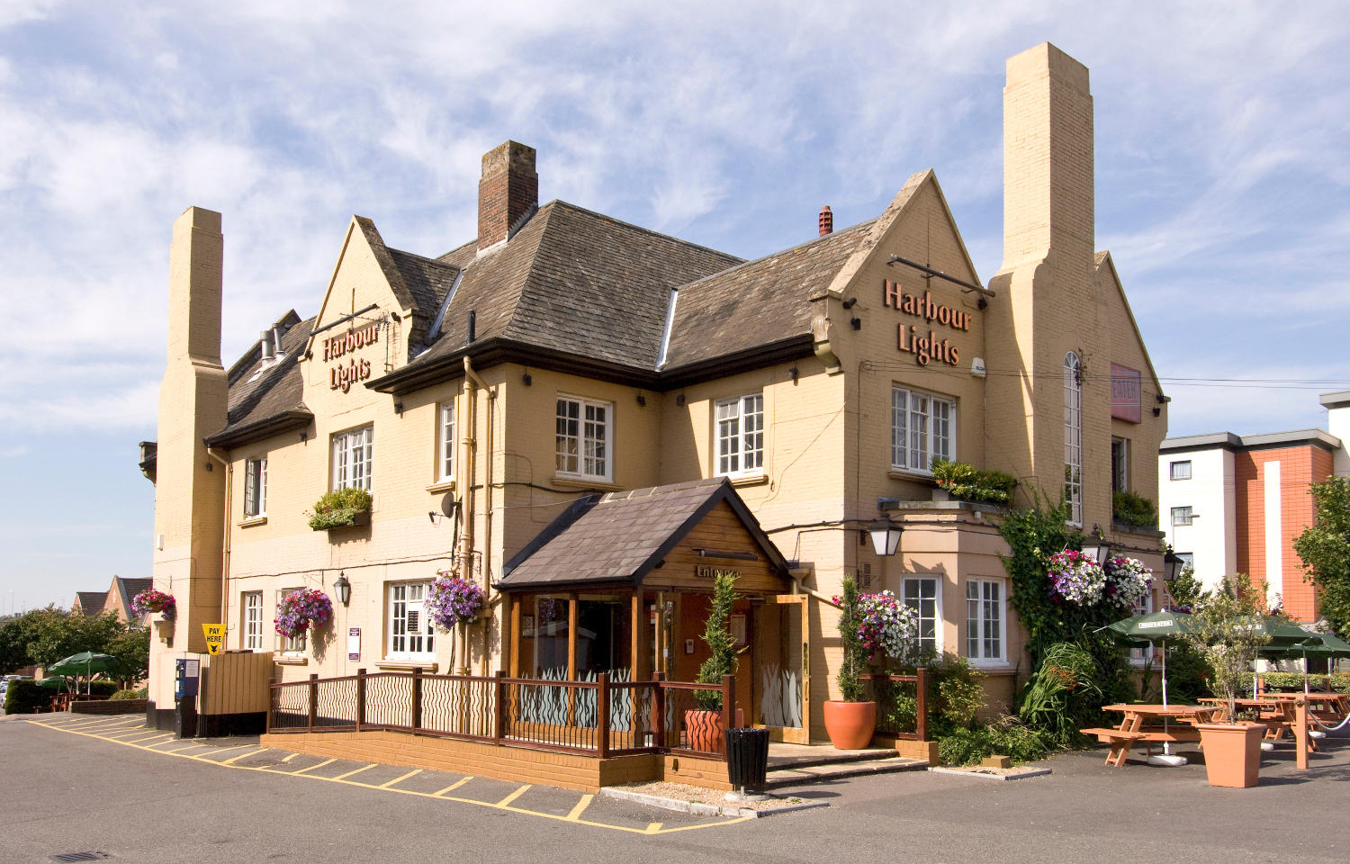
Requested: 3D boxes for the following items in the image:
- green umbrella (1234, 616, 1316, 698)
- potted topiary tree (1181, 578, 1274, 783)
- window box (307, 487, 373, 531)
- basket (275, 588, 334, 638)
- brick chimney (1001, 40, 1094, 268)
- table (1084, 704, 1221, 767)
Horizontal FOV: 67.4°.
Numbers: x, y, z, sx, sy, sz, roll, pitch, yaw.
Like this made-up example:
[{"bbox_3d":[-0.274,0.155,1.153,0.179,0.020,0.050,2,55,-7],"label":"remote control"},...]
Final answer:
[{"bbox_3d":[9.797,4.176,17.000,1.850,2.220,1.850,8,-11,-44],"label":"green umbrella"},{"bbox_3d":[6.716,3.034,12.300,1.050,2.500,1.050,8,-11,-42],"label":"potted topiary tree"},{"bbox_3d":[-5.862,1.357,17.700,0.500,0.620,1.150,8,-11,-42],"label":"window box"},{"bbox_3d":[-6.830,3.327,18.600,0.880,0.920,0.980,7,-9,-41],"label":"basket"},{"bbox_3d":[5.990,-4.388,16.300,1.250,3.300,0.780,7,-9,-42],"label":"brick chimney"},{"bbox_3d":[6.761,4.214,14.200,2.050,0.750,2.050,3,-7,-20],"label":"table"}]

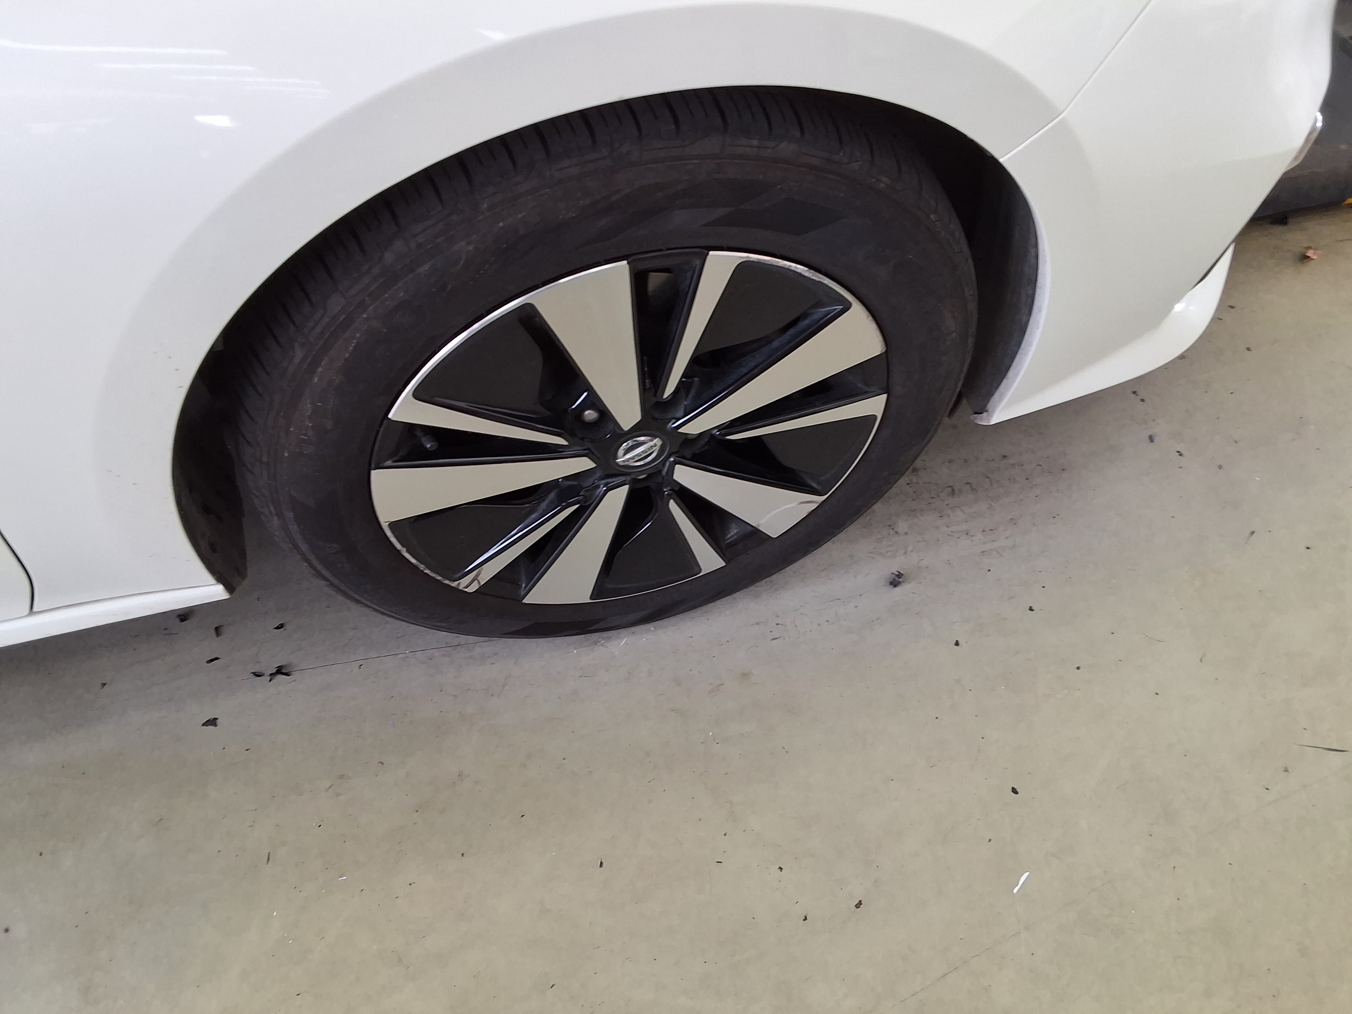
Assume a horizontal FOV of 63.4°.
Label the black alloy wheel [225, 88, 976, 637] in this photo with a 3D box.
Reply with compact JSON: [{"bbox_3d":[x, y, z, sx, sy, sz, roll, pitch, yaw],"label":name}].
[{"bbox_3d":[-0.057,-0.122,1.028,0.665,0.650,0.220,-12,56,-10],"label":"black alloy wheel"}]

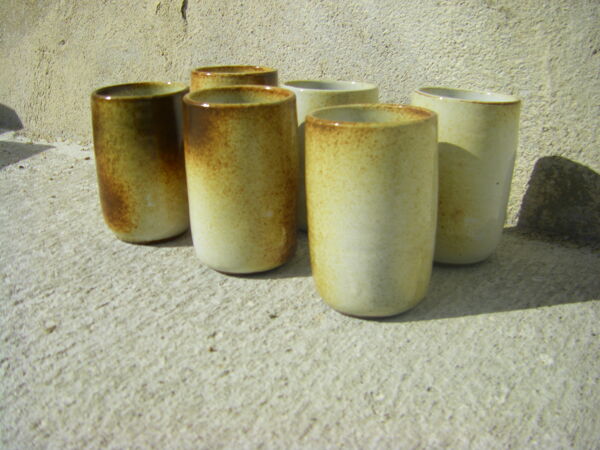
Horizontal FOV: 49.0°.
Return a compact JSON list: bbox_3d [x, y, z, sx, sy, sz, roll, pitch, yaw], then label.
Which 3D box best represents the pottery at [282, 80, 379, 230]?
[{"bbox_3d":[0.022,-0.056,0.534,0.078,0.112,0.078,2,19,2],"label":"pottery"}]

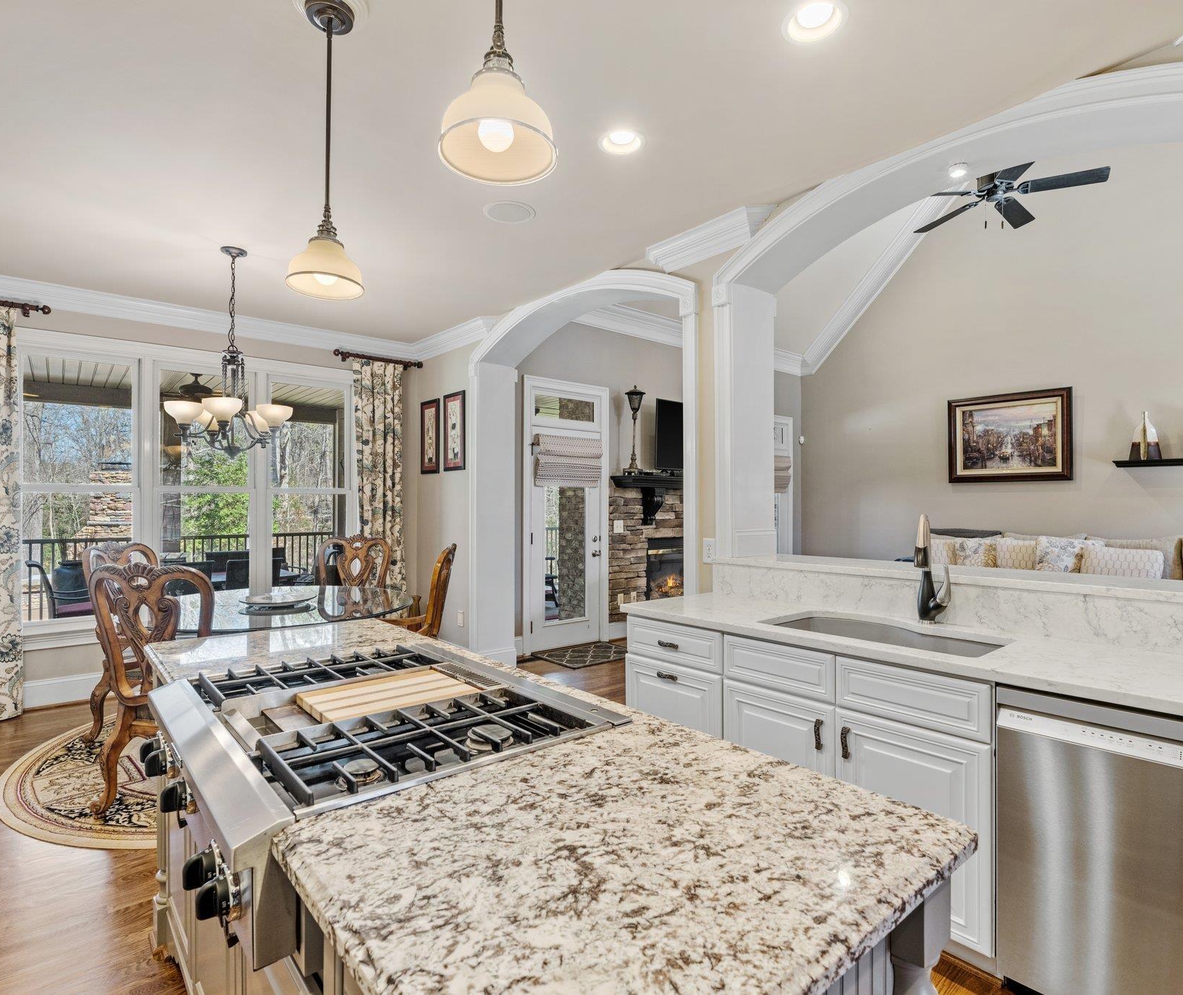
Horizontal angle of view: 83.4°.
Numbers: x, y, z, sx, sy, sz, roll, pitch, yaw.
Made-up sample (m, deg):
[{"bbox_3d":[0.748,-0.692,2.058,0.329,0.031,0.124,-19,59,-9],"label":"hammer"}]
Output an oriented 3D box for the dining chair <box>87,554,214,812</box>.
[{"bbox_3d":[-1.865,0.825,3.113,0.550,1.100,0.610,0,-1,3],"label":"dining chair"}]

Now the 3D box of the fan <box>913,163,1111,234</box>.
[{"bbox_3d":[2.950,-2.221,4.845,1.300,0.450,1.300,1,-1,-40],"label":"fan"}]

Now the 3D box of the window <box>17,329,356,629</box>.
[{"bbox_3d":[-2.862,-0.109,4.931,2.260,1.950,0.120,0,-1,-40],"label":"window"}]

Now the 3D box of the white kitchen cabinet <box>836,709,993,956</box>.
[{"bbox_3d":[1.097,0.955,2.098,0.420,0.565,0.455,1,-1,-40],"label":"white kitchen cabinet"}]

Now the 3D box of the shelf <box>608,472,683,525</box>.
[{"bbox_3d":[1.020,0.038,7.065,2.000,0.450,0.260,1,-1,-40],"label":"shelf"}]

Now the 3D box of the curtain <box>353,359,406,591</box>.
[{"bbox_3d":[-1.791,0.123,5.675,0.510,2.540,0.120,0,-1,-40],"label":"curtain"}]

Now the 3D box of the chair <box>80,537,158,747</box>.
[{"bbox_3d":[-2.571,0.820,4.022,0.640,1.100,0.600,0,-1,2],"label":"chair"}]

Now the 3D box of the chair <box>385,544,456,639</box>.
[{"bbox_3d":[-1.131,0.826,3.912,0.640,1.090,0.610,0,-1,-13],"label":"chair"}]

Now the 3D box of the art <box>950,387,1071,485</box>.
[{"bbox_3d":[4.279,-0.615,6.858,0.050,0.918,1.145,1,-1,-40],"label":"art"}]

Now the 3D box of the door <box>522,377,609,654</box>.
[{"bbox_3d":[-0.237,0.157,6.253,1.022,2.492,0.100,0,-1,-40],"label":"door"}]

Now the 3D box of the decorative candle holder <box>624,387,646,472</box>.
[{"bbox_3d":[0.432,-0.695,6.646,0.200,0.865,0.200,0,-1,0],"label":"decorative candle holder"}]

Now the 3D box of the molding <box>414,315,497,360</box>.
[{"bbox_3d":[-1.167,-1.288,5.437,0.100,0.133,1.300,0,-1,-40],"label":"molding"}]

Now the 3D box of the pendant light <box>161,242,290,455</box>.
[{"bbox_3d":[-1.977,-0.796,3.664,0.640,1.140,0.640,0,-1,-40],"label":"pendant light"}]

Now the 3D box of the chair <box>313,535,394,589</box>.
[{"bbox_3d":[-1.790,0.840,4.723,0.540,1.100,0.610,0,-1,6],"label":"chair"}]

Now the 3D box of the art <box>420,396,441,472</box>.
[{"bbox_3d":[-1.417,-0.526,5.788,0.030,0.640,0.365,0,-1,-40],"label":"art"}]

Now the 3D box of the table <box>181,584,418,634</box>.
[{"bbox_3d":[-1.827,0.989,3.836,1.620,0.760,1.620,1,-1,-40],"label":"table"}]

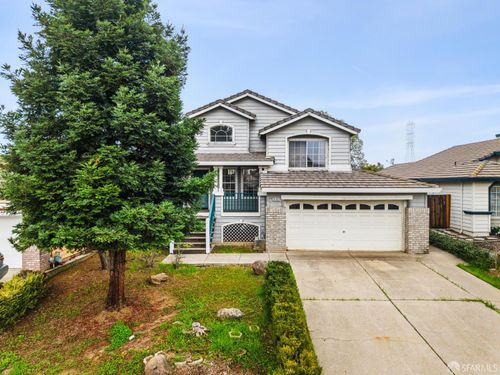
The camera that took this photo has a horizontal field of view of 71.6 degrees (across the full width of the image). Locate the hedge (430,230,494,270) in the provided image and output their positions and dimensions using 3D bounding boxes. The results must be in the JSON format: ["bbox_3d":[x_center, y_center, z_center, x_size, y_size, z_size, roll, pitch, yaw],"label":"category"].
[{"bbox_3d":[8.450,2.460,14.600,0.700,0.780,5.000,0,1,2],"label":"hedge"}]

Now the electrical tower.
[{"bbox_3d":[97.200,-21.500,210.000,6.000,38.000,6.000,0,1,2],"label":"electrical tower"}]

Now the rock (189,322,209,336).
[{"bbox_3d":[-1.170,3.260,7.950,0.450,0.220,0.360,0,1,2],"label":"rock"}]

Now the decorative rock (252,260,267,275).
[{"bbox_3d":[0.330,2.810,12.200,0.490,0.460,0.450,0,1,2],"label":"decorative rock"}]

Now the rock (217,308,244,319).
[{"bbox_3d":[-0.500,3.200,8.800,0.680,0.180,0.360,0,1,2],"label":"rock"}]

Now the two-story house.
[{"bbox_3d":[2.500,-1.150,20.200,10.700,7.600,12.500,0,1,2],"label":"two-story house"}]

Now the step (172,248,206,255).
[{"bbox_3d":[-2.570,2.730,14.620,1.500,0.190,0.330,0,1,2],"label":"step"}]

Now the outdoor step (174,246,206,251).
[{"bbox_3d":[-2.580,2.580,14.800,1.450,0.180,0.320,0,1,2],"label":"outdoor step"}]

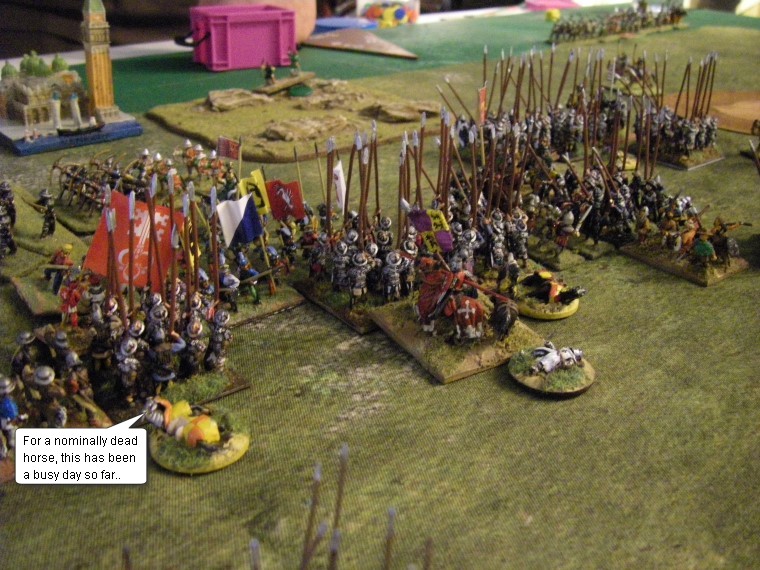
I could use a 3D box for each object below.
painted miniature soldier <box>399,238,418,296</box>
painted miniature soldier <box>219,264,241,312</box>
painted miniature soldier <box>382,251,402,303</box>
[{"bbox_3d":[0.010,-0.006,0.285,0.006,0.019,0.007,-15,33,-29],"label":"painted miniature soldier"},{"bbox_3d":[-0.049,0.001,0.272,0.008,0.014,0.006,-16,33,-30],"label":"painted miniature soldier"},{"bbox_3d":[0.004,-0.003,0.293,0.008,0.019,0.007,-15,30,-28],"label":"painted miniature soldier"}]

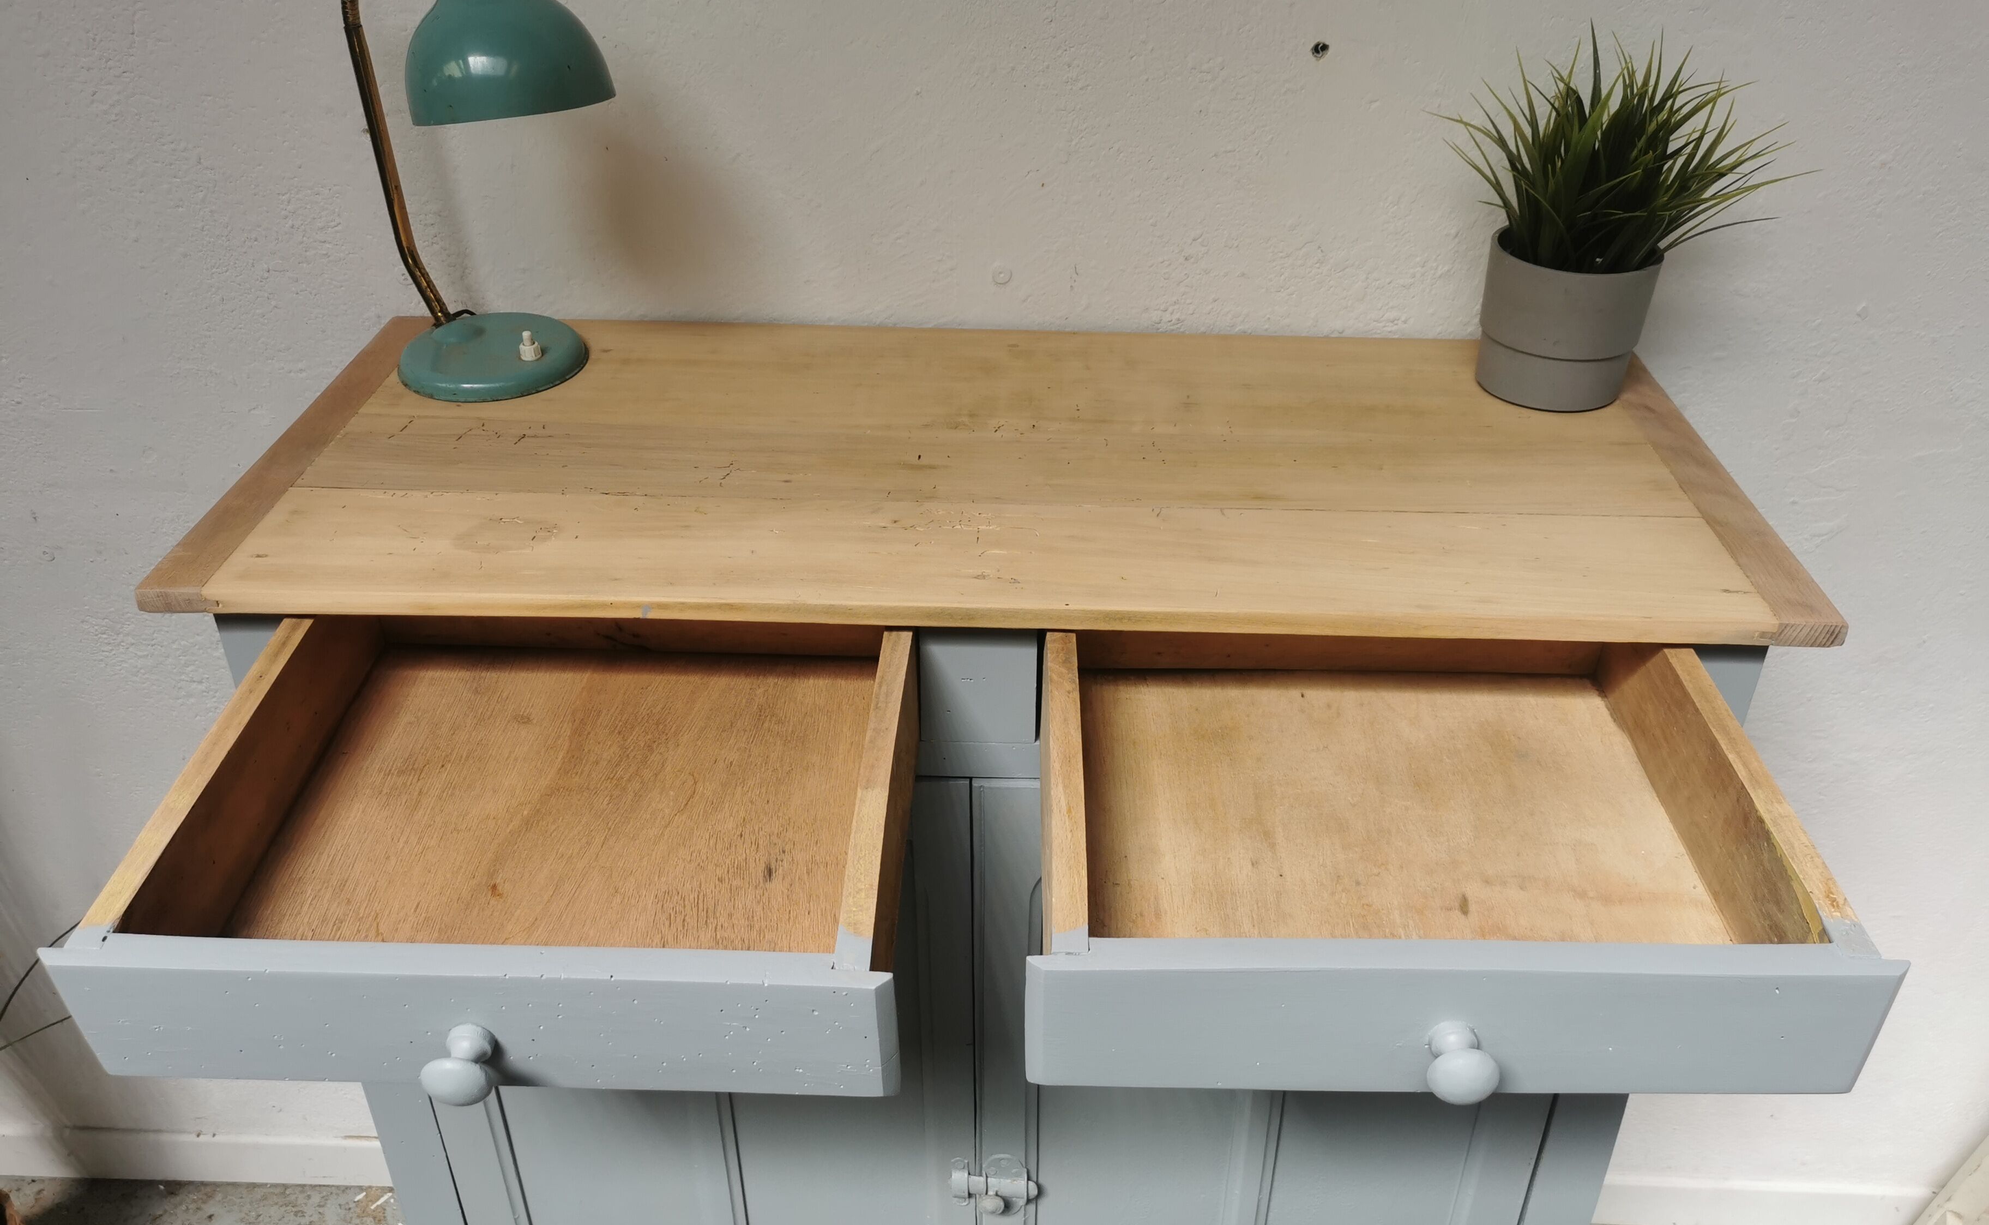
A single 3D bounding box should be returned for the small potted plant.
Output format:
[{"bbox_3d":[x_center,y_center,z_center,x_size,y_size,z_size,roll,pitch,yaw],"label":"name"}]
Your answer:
[{"bbox_3d":[0.402,-0.259,1.026,0.230,0.238,0.207,1,32,2],"label":"small potted plant"}]

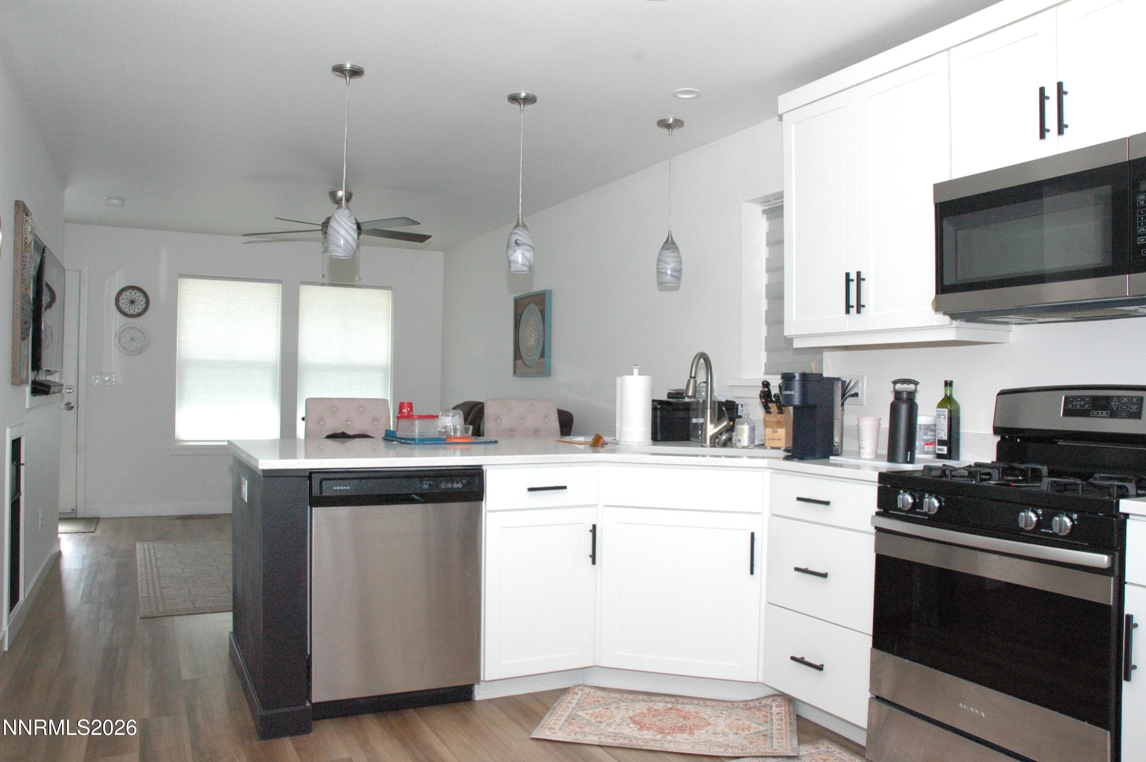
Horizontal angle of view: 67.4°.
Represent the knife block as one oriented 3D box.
[{"bbox_3d":[0.885,0.191,3.685,0.090,0.200,0.130,1,0,24],"label":"knife block"}]

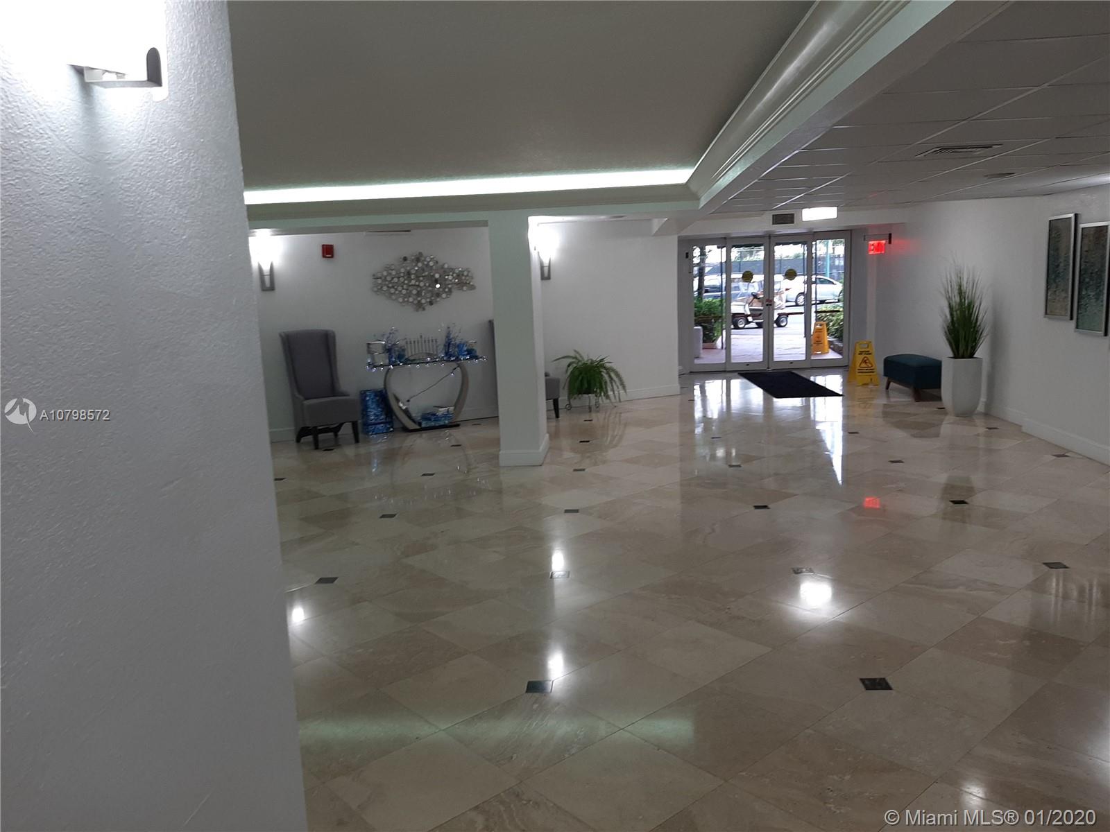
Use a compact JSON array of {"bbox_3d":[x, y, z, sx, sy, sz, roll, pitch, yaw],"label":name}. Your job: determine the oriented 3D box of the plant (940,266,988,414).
[{"bbox_3d":[4.291,-0.796,8.767,0.500,1.580,0.500,-2,9,4],"label":"plant"}]

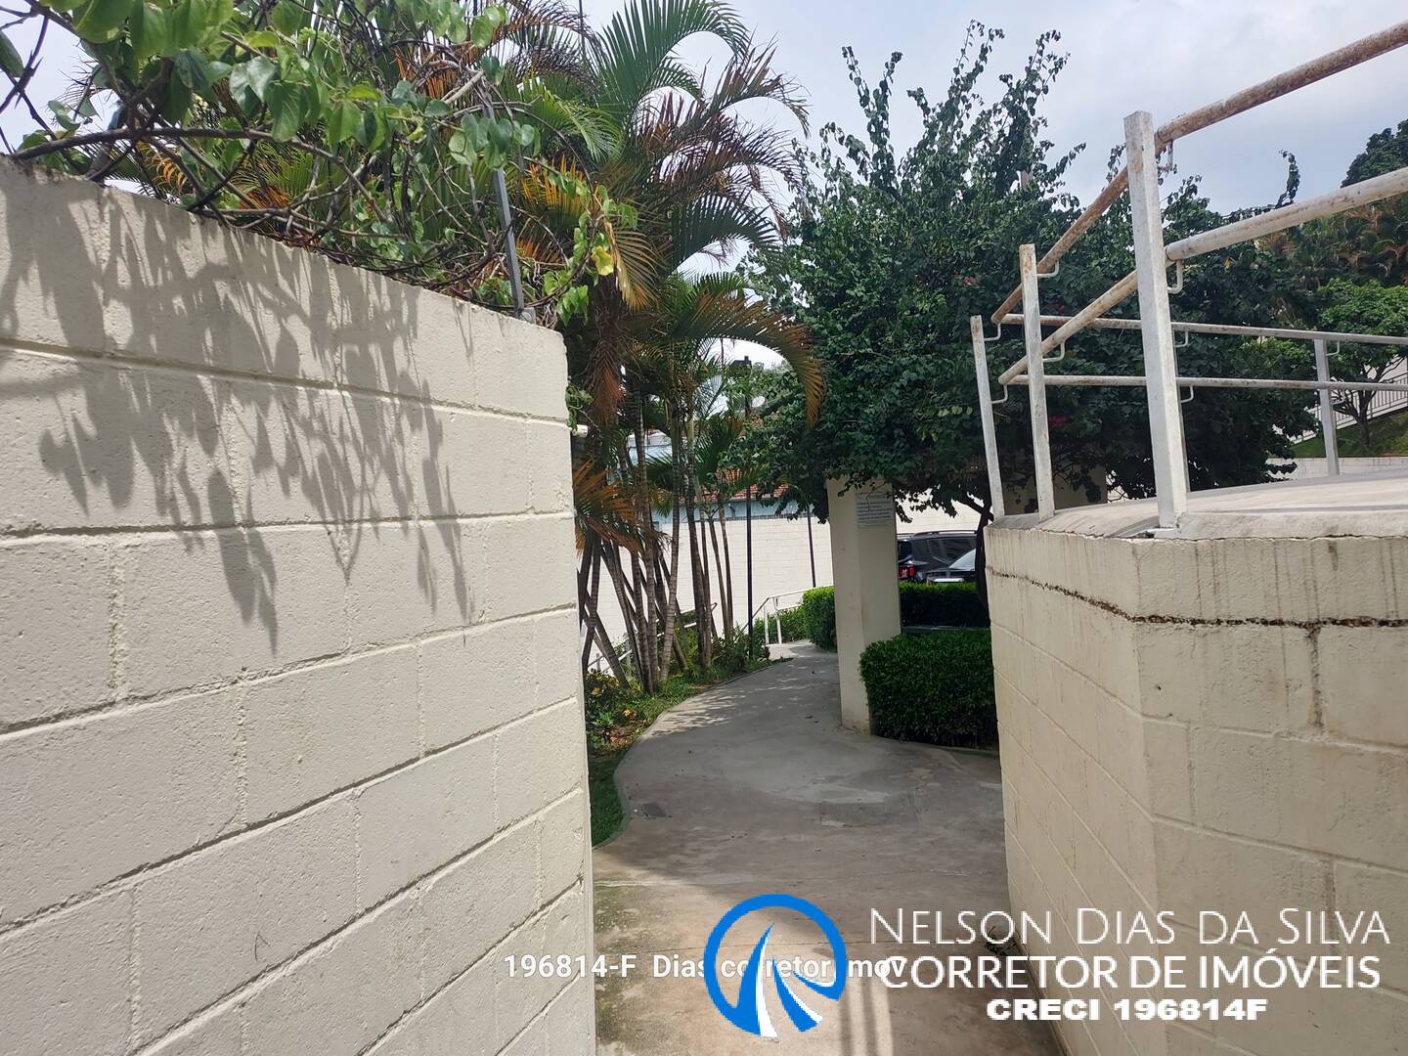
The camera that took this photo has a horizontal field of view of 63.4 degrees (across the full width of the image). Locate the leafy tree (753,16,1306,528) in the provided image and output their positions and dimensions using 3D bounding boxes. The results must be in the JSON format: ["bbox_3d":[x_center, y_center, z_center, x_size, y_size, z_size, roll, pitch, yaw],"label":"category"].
[{"bbox_3d":[2.950,-1.500,10.200,5.000,5.700,4.500,-3,1,0],"label":"leafy tree"}]

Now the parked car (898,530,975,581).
[{"bbox_3d":[5.200,0.880,23.200,4.300,1.670,1.800,-3,1,-33],"label":"parked car"}]

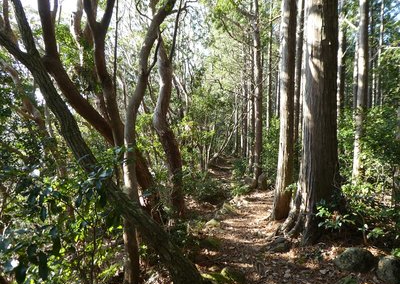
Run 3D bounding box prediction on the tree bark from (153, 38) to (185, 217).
[{"bbox_3d":[-0.602,-0.277,5.300,0.580,3.380,0.480,0,3,0],"label":"tree bark"}]

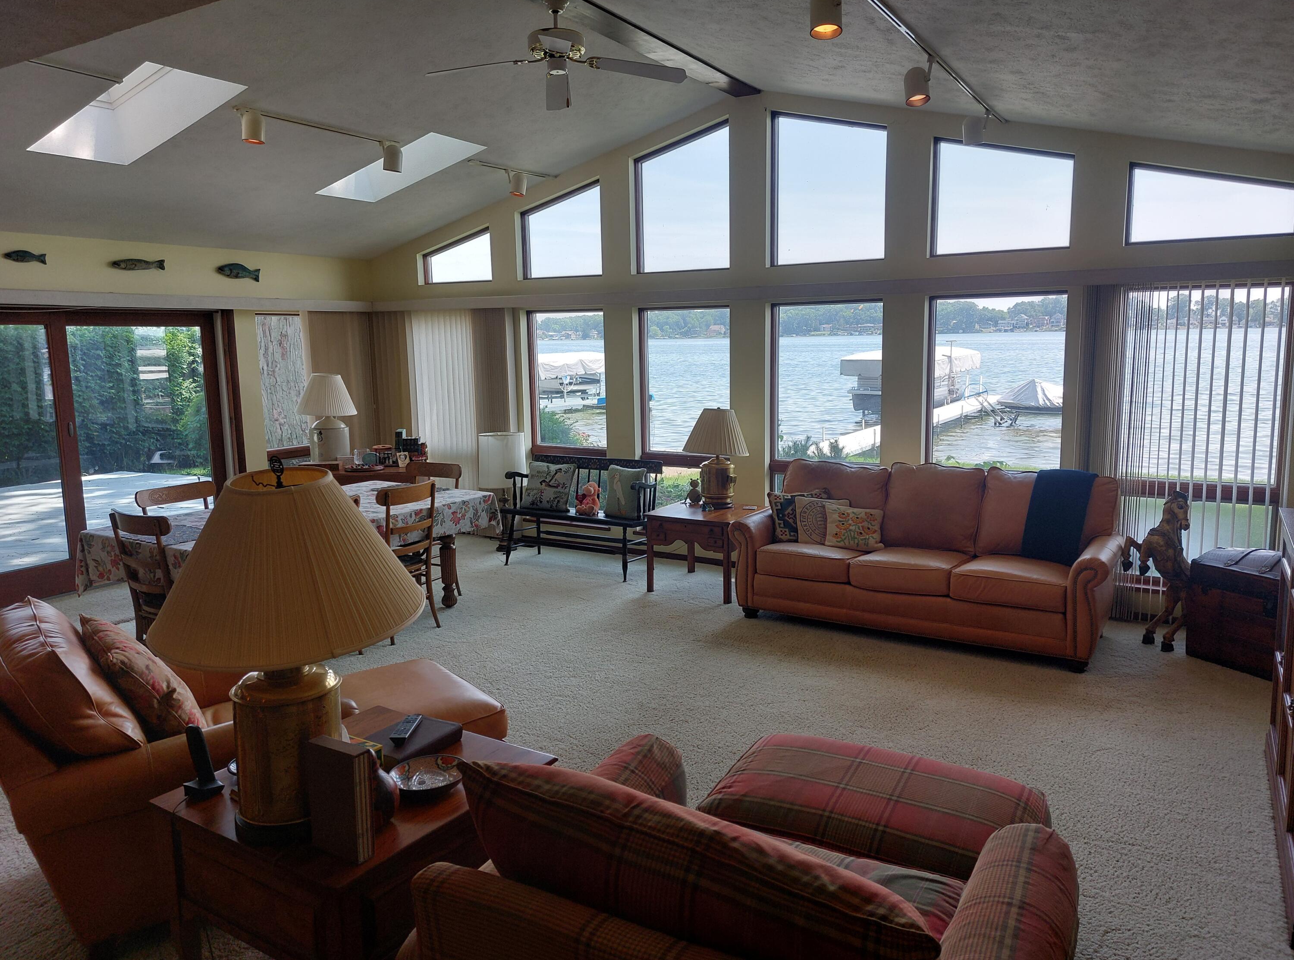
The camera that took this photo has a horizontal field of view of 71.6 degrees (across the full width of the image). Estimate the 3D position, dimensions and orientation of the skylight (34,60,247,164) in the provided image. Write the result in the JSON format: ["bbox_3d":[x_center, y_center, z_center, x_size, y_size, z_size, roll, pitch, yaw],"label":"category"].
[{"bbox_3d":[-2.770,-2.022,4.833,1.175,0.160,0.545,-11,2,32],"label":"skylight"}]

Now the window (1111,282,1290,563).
[{"bbox_3d":[3.305,-0.304,5.395,0.840,1.700,0.120,4,11,30],"label":"window"}]

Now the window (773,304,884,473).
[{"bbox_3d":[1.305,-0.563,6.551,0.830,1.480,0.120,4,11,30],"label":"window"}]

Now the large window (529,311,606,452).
[{"bbox_3d":[-0.656,-0.802,7.335,0.765,1.160,0.100,4,11,30],"label":"large window"}]

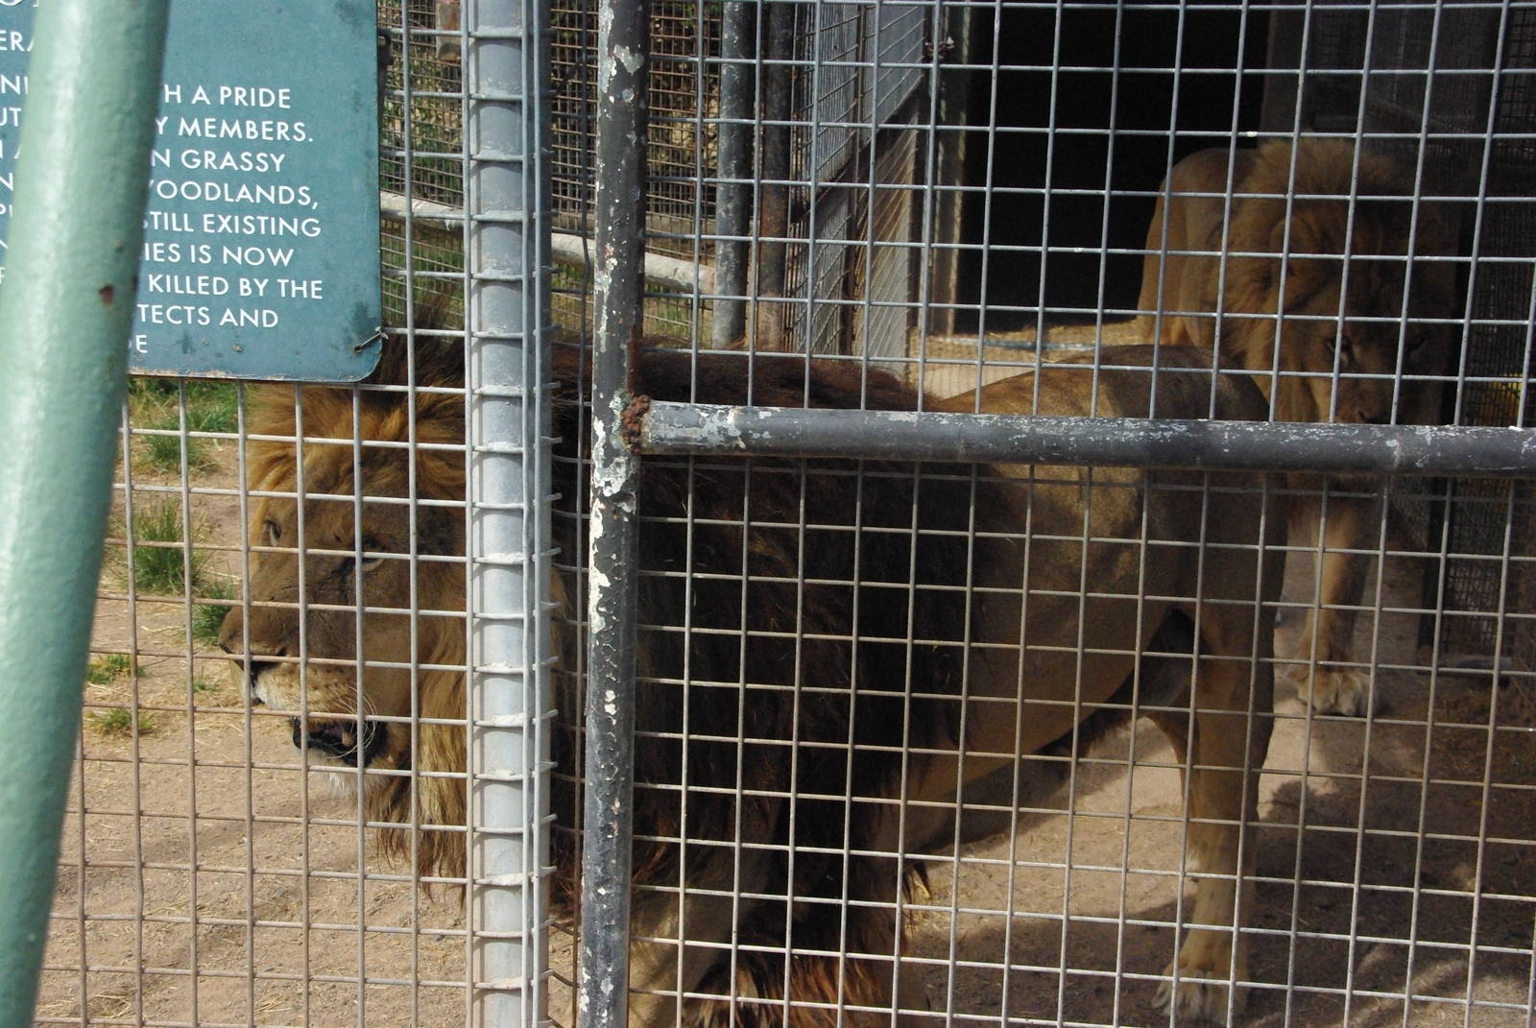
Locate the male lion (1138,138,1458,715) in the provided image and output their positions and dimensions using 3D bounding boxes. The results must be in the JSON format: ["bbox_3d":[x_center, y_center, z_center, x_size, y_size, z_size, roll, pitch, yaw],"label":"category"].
[{"bbox_3d":[1.159,-0.272,5.012,0.480,1.170,1.750,2,14,0],"label":"male lion"}]

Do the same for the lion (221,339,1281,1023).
[{"bbox_3d":[0.091,0.286,2.841,1.720,1.110,0.520,-9,18,-37],"label":"lion"}]

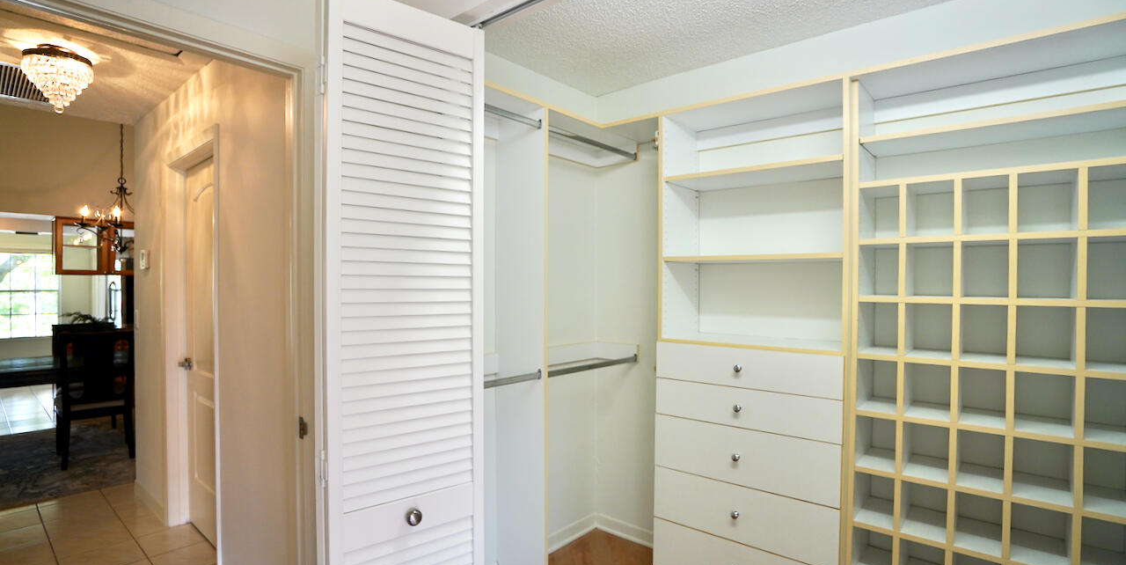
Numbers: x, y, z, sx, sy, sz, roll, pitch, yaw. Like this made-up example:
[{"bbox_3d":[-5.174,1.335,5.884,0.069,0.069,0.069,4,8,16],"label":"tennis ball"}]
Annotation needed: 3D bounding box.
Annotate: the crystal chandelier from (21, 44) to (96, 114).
[{"bbox_3d":[-2.310,-0.920,2.295,0.255,0.285,0.255,0,0,37],"label":"crystal chandelier"}]

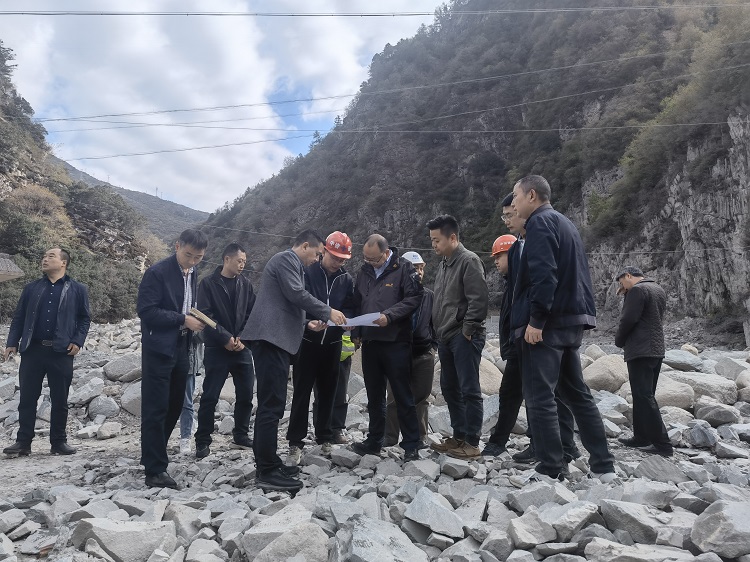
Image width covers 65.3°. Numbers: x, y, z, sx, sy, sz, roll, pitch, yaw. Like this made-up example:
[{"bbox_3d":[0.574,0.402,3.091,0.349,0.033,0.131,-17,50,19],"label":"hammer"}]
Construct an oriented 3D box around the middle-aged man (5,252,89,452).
[{"bbox_3d":[-2.745,0.571,4.901,0.660,1.710,0.400,2,-7,-17],"label":"middle-aged man"}]

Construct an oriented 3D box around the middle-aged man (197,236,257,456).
[{"bbox_3d":[-1.203,0.530,4.737,0.520,1.710,0.380,5,-8,-37],"label":"middle-aged man"}]

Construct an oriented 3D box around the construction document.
[{"bbox_3d":[-0.155,0.270,4.050,0.400,0.080,0.280,0,-7,0],"label":"construction document"}]

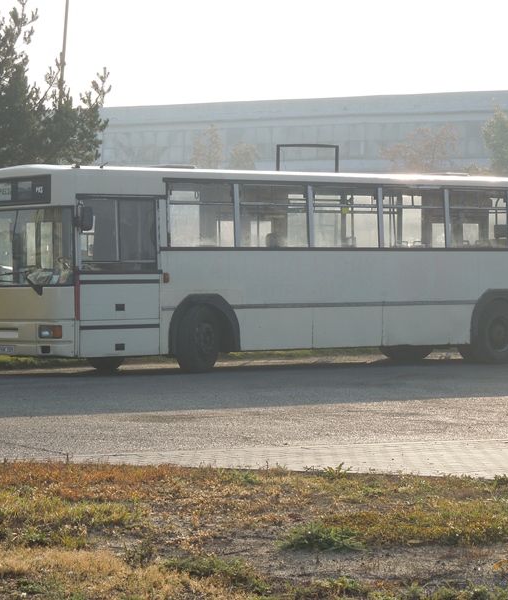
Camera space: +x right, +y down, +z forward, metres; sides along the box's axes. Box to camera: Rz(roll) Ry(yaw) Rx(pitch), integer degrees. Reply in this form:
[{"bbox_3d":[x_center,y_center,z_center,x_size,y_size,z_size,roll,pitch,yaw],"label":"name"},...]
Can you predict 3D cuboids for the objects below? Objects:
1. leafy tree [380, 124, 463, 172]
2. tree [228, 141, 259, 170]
[{"bbox_3d":[6.120,-3.130,90.000,3.800,6.640,3.800,0,1,0],"label":"leafy tree"},{"bbox_3d":[-0.410,-3.040,95.000,2.100,6.300,2.100,0,1,0],"label":"tree"}]

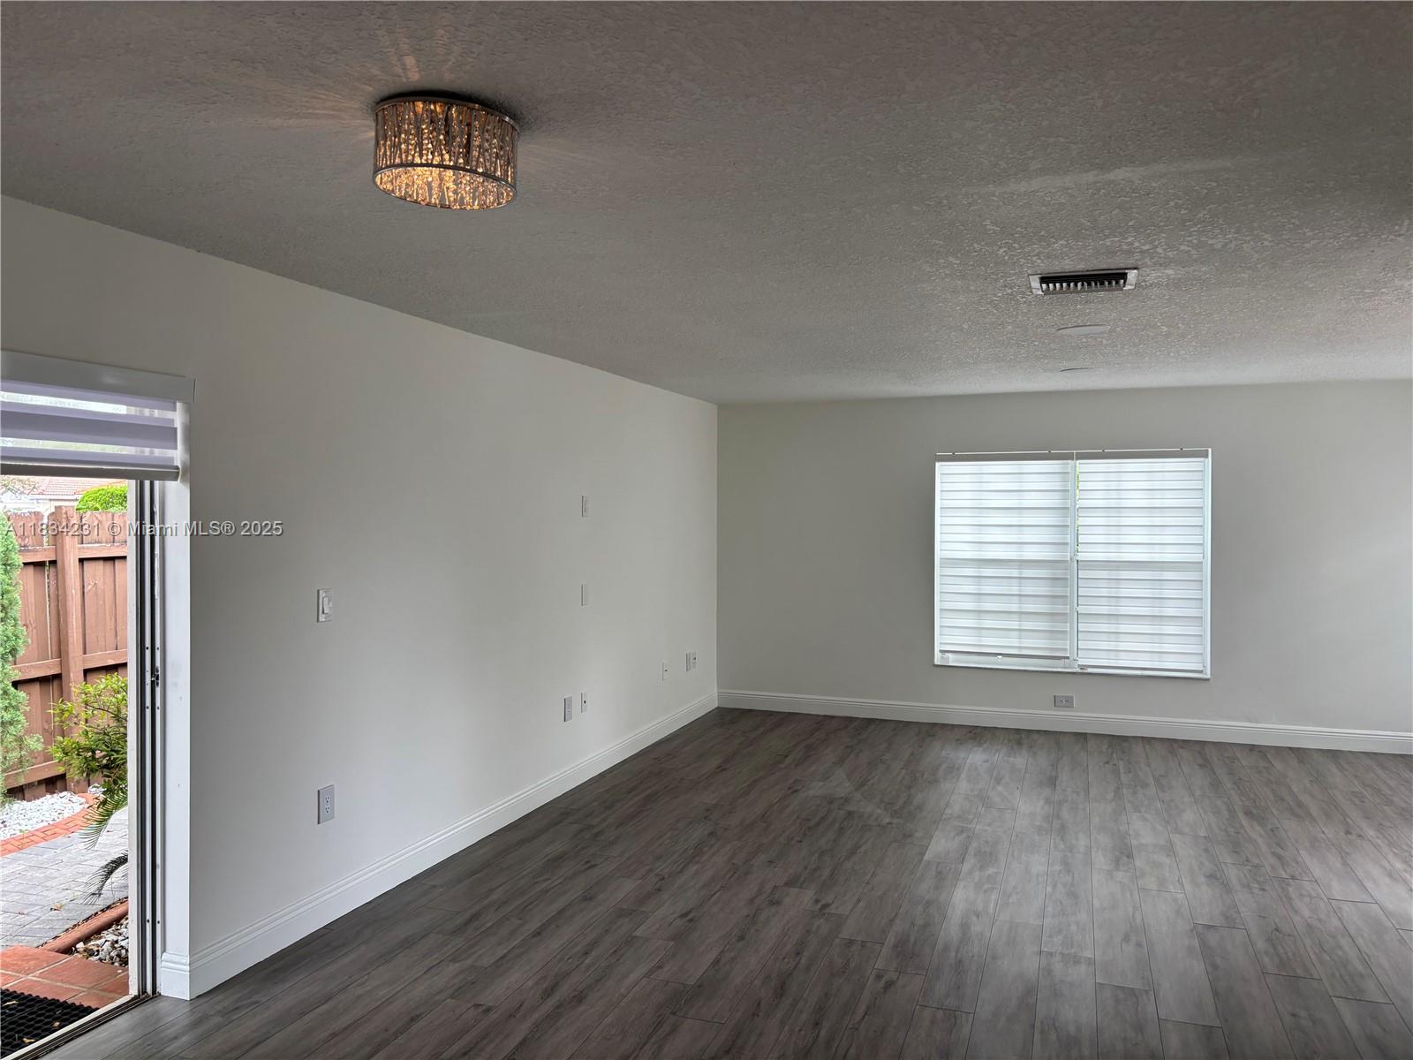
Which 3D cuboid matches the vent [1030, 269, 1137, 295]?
[{"bbox_3d":[1.390,-0.906,3.914,0.360,0.025,0.360,1,1,19],"label":"vent"}]

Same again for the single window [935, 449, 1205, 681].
[{"bbox_3d":[2.608,0.228,7.657,1.860,1.570,0.080,1,1,19],"label":"single window"}]

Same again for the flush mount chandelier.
[{"bbox_3d":[-0.556,-0.802,2.261,0.300,0.148,0.300,0,1,0],"label":"flush mount chandelier"}]

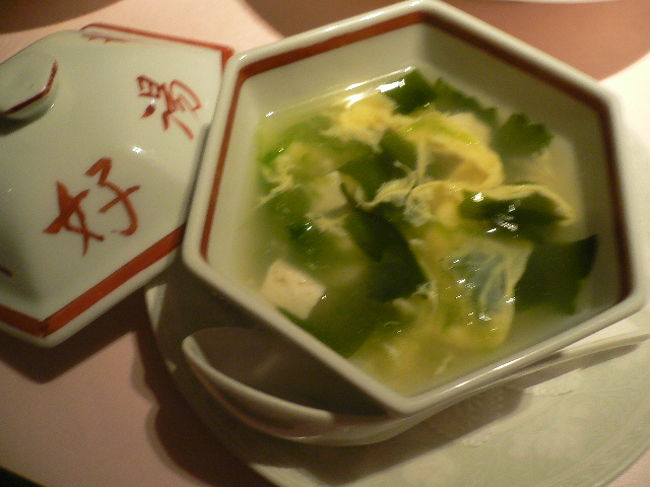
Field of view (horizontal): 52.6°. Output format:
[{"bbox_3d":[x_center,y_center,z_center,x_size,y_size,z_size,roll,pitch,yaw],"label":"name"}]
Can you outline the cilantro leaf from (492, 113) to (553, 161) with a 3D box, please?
[{"bbox_3d":[0.065,-0.034,0.217,0.021,0.005,0.018,-41,69,-21],"label":"cilantro leaf"}]

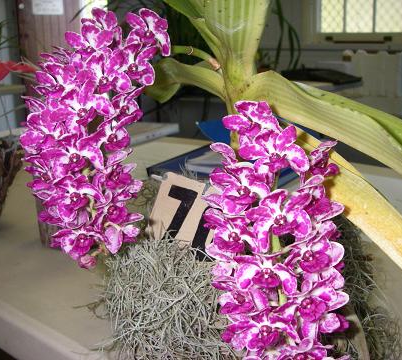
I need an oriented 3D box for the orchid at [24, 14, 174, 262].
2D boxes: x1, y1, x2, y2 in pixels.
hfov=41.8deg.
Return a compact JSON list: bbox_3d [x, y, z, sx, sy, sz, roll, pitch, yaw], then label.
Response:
[{"bbox_3d":[-0.090,-0.036,0.450,0.120,0.215,0.108,-3,13,-5],"label":"orchid"}]

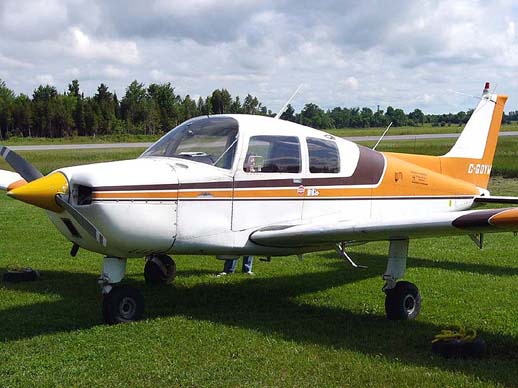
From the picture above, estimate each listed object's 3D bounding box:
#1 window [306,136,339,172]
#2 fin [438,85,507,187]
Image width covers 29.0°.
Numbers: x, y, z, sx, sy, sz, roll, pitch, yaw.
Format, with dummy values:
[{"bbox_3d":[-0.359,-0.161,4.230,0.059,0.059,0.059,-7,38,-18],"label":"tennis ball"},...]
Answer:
[{"bbox_3d":[0.674,-0.407,10.511,0.500,0.375,0.070,-4,-6,-45],"label":"window"},{"bbox_3d":[2.934,-0.782,13.523,0.150,1.440,1.550,3,4,45],"label":"fin"}]

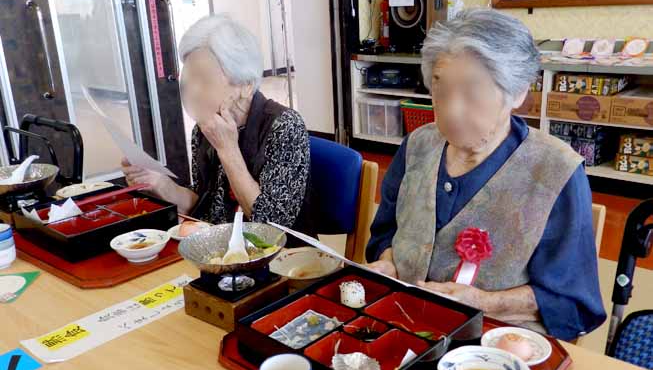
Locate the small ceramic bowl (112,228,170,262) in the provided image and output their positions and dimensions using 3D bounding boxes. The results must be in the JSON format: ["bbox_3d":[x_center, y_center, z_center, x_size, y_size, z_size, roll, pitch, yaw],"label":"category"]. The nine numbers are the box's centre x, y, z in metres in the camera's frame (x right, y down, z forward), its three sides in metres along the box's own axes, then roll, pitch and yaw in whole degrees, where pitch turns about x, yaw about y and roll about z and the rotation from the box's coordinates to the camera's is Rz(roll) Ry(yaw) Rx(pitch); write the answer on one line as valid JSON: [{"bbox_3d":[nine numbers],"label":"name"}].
[{"bbox_3d":[-0.382,0.132,1.253,0.117,0.040,0.117,-2,17,1],"label":"small ceramic bowl"}]

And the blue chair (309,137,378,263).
[{"bbox_3d":[-0.169,0.281,1.772,0.500,0.790,0.540,13,23,42],"label":"blue chair"}]

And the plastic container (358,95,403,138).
[{"bbox_3d":[0.527,-0.548,4.748,0.370,0.270,0.340,13,23,42],"label":"plastic container"}]

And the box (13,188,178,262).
[{"bbox_3d":[-0.532,0.083,1.420,0.256,0.053,0.256,14,24,42],"label":"box"}]

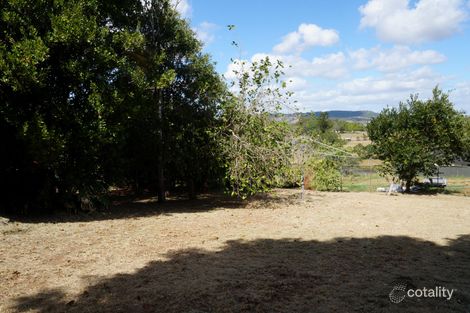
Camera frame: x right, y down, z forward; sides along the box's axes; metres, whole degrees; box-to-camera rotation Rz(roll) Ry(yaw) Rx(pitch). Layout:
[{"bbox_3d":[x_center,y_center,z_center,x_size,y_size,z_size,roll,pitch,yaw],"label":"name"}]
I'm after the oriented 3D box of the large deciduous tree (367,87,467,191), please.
[{"bbox_3d":[8.200,-0.800,16.000,4.300,4.800,4.100,0,6,0],"label":"large deciduous tree"}]

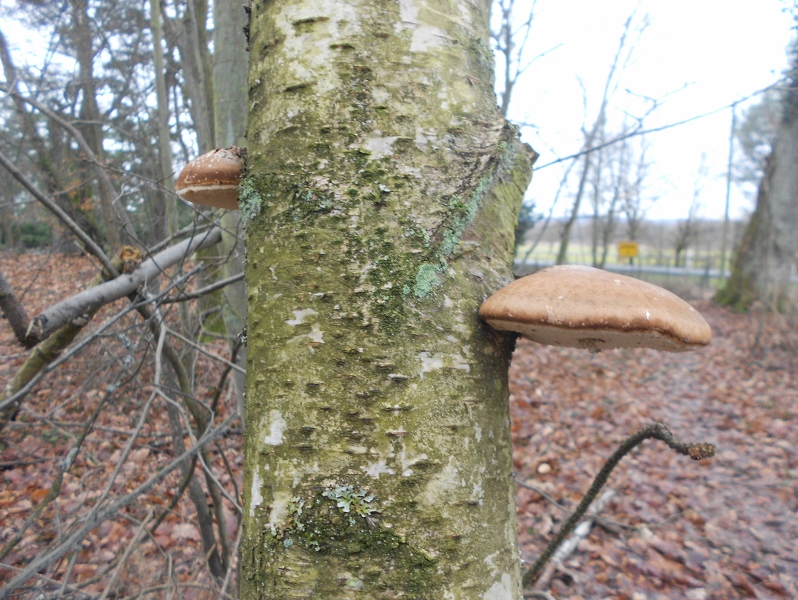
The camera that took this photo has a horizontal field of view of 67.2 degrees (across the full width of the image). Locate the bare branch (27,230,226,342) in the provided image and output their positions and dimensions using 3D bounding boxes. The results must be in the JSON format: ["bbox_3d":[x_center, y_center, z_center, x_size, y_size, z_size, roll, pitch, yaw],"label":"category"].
[{"bbox_3d":[-0.834,-0.067,1.900,0.080,0.085,0.643,7,33,46],"label":"bare branch"}]

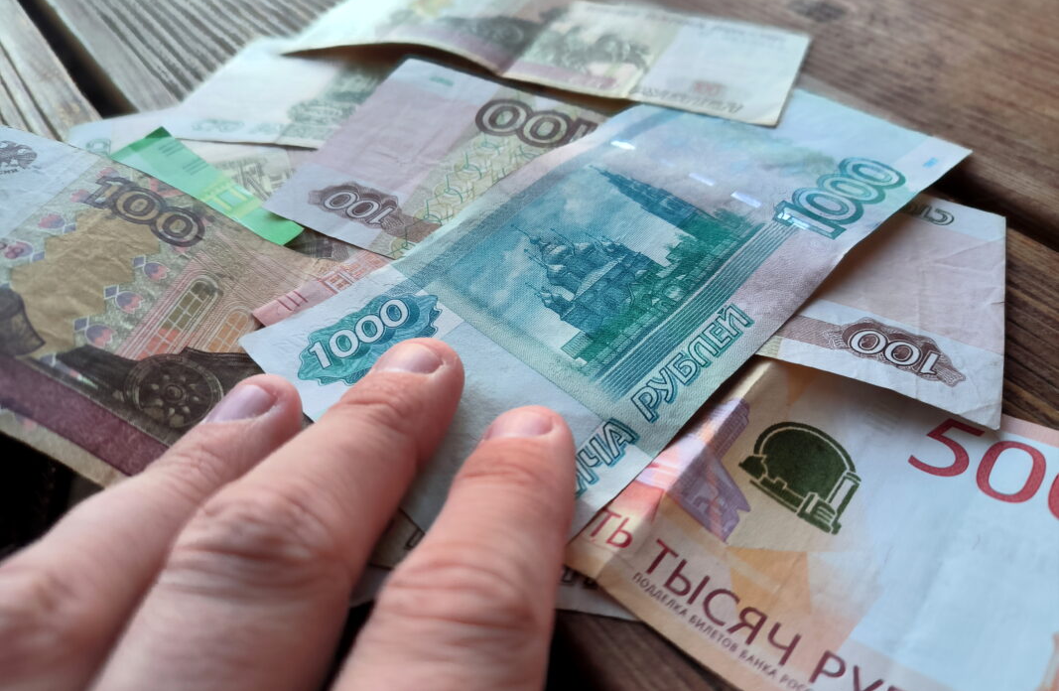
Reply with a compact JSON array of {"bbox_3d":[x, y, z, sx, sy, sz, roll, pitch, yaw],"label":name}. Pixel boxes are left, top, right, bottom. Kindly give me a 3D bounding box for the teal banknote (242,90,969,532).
[{"bbox_3d":[0.026,-0.023,0.156,0.156,0.009,0.069,-36,55,-29],"label":"teal banknote"}]

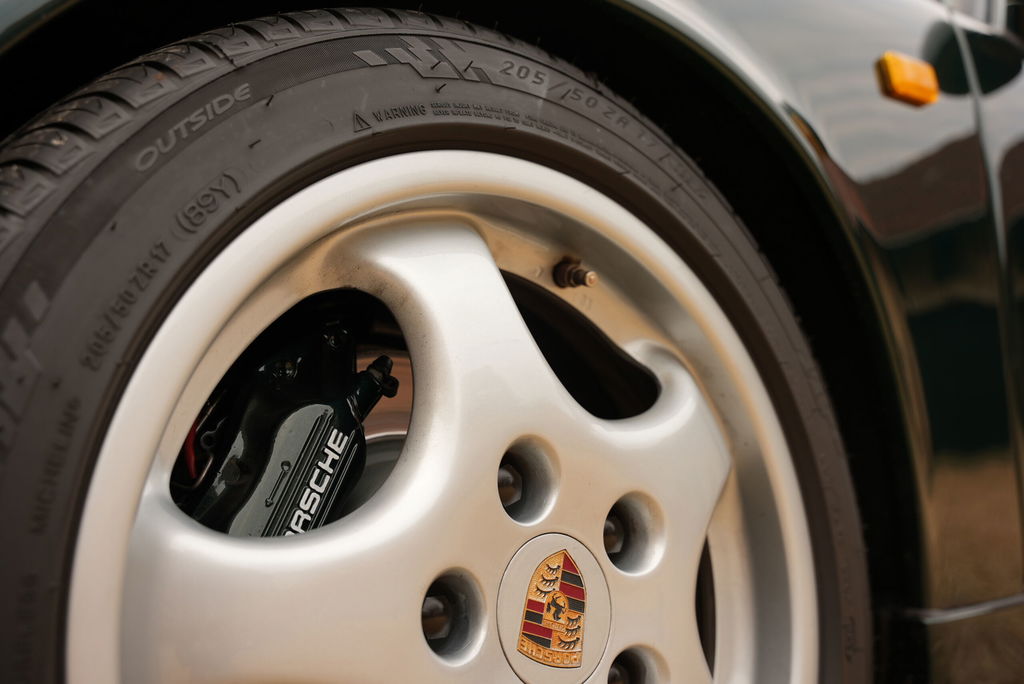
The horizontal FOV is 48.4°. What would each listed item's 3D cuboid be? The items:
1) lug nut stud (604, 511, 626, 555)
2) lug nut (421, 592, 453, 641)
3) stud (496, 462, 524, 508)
[{"bbox_3d":[0.047,0.103,0.606,0.022,0.022,0.025,3,-12,-42],"label":"lug nut stud"},{"bbox_3d":[-0.041,0.125,0.521,0.022,0.022,0.025,3,-12,-42],"label":"lug nut"},{"bbox_3d":[-0.008,0.071,0.564,0.022,0.022,0.025,3,-12,-42],"label":"stud"}]

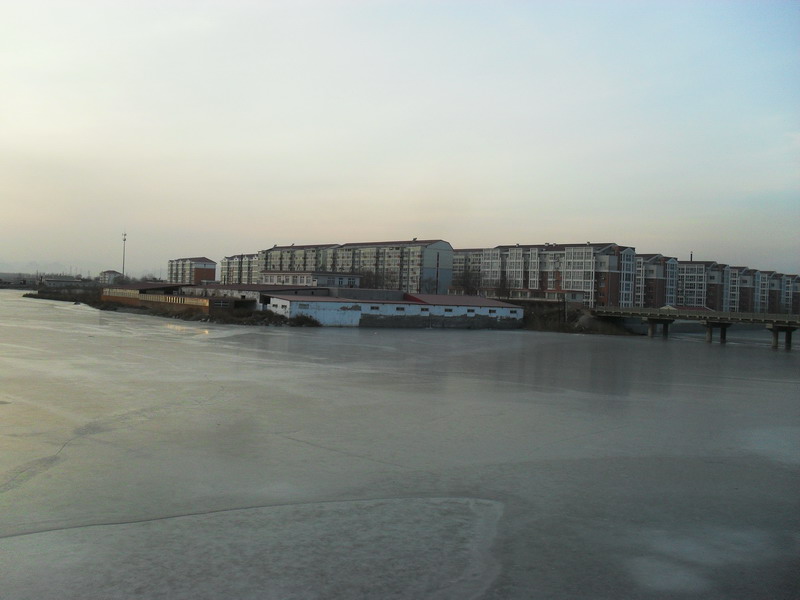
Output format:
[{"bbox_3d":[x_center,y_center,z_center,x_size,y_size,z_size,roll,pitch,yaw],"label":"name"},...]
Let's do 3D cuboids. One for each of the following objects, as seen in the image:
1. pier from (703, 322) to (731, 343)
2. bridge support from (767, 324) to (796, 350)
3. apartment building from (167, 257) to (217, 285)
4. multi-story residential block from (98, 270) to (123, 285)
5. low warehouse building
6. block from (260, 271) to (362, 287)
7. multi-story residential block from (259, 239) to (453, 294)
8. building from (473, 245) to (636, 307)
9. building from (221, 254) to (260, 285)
[{"bbox_3d":[60.680,6.160,155.440,9.450,4.300,1.100,2,1,-38],"label":"pier"},{"bbox_3d":[68.560,6.540,145.270,9.450,4.300,1.100,2,1,-38],"label":"bridge support"},{"bbox_3d":[-134.910,-16.910,525.640,14.000,20.600,43.000,2,1,-38],"label":"apartment building"},{"bbox_3d":[-274.790,-20.720,771.470,14.000,13.600,27.000,2,1,-38],"label":"multi-story residential block"},{"bbox_3d":[0.390,2.340,169.980,56.700,6.930,10.500,2,0,-33],"label":"low warehouse building"},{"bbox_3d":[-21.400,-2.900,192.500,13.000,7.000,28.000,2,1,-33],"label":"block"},{"bbox_3d":[-22.200,-11.560,325.890,14.400,21.700,115.000,2,1,-38],"label":"multi-story residential block"},{"bbox_3d":[47.550,-7.400,257.320,18.000,20.100,51.000,2,1,-38],"label":"building"},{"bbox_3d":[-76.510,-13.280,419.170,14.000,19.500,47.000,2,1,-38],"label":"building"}]

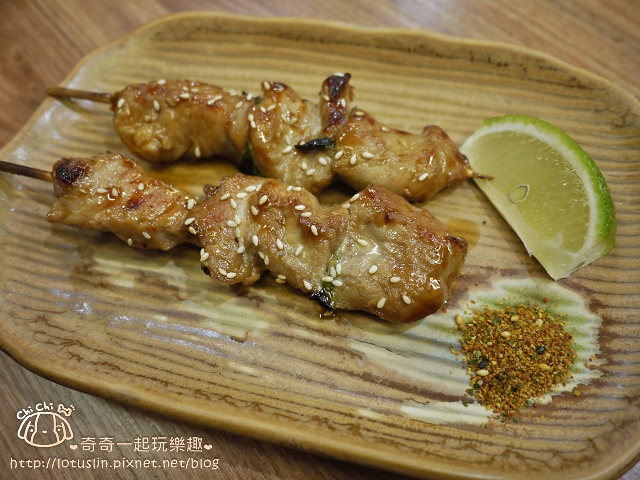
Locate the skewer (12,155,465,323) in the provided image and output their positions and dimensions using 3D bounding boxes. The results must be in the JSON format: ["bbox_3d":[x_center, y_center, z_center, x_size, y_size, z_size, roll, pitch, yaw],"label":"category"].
[{"bbox_3d":[-0.037,-0.007,0.182,0.175,0.027,0.045,8,58,5],"label":"skewer"}]

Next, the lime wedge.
[{"bbox_3d":[0.079,-0.015,0.188,0.038,0.026,0.057,-19,60,-12],"label":"lime wedge"}]

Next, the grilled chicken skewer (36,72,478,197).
[{"bbox_3d":[-0.022,-0.045,0.204,0.178,0.029,0.040,11,59,7],"label":"grilled chicken skewer"}]

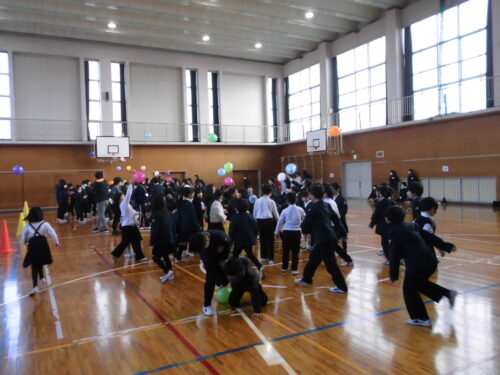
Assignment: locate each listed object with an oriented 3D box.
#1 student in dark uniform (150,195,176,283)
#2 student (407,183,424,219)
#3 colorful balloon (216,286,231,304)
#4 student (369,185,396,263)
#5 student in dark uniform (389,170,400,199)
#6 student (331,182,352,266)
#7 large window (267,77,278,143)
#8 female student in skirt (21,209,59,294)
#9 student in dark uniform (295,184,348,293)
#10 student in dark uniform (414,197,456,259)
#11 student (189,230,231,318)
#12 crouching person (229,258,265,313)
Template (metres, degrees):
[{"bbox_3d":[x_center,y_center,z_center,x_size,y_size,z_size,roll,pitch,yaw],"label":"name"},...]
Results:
[{"bbox_3d":[-1.238,0.701,5.286,0.360,1.220,0.380,0,2,45],"label":"student in dark uniform"},{"bbox_3d":[2.392,0.570,5.485,0.340,1.270,0.380,-2,1,-3],"label":"student"},{"bbox_3d":[-0.312,1.302,4.520,0.195,0.200,0.195,-2,2,0],"label":"colorful balloon"},{"bbox_3d":[2.258,0.602,6.350,0.460,1.270,0.380,-2,2,9],"label":"student"},{"bbox_3d":[6.311,-0.011,16.400,0.360,1.435,0.420,-3,2,-27],"label":"student in dark uniform"},{"bbox_3d":[1.542,0.572,6.385,0.340,1.270,0.420,-2,1,-18],"label":"student"},{"bbox_3d":[1.612,-5.400,26.267,0.908,4.491,0.150,-3,3,-28],"label":"large window"},{"bbox_3d":[-3.027,0.871,5.400,0.500,1.180,0.380,-3,2,-27],"label":"female student in skirt"},{"bbox_3d":[0.887,0.623,4.805,0.580,1.280,0.480,0,2,45],"label":"student in dark uniform"},{"bbox_3d":[2.135,0.674,4.537,0.380,1.120,0.380,-2,1,-21],"label":"student in dark uniform"},{"bbox_3d":[-0.479,0.963,4.550,0.450,0.882,0.660,0,3,37],"label":"student"},{"bbox_3d":[-0.050,1.000,3.970,0.480,0.540,0.640,0,0,19],"label":"crouching person"}]

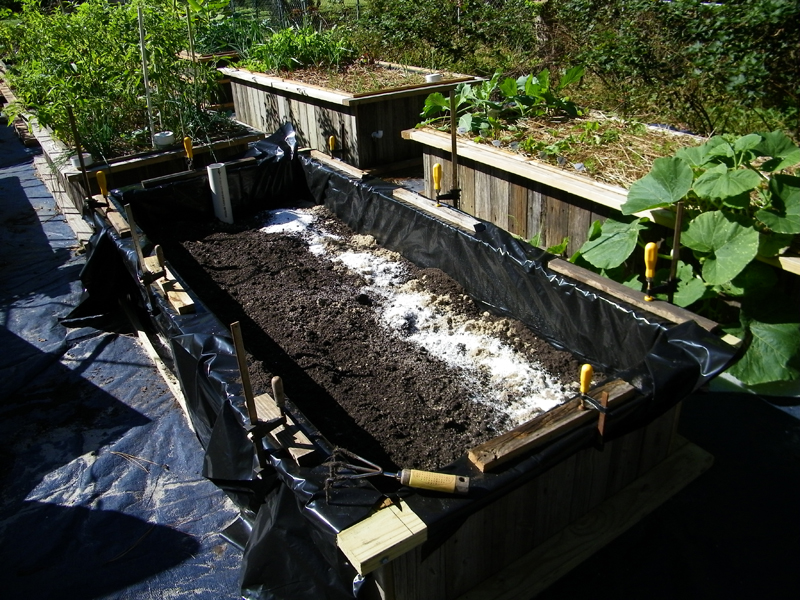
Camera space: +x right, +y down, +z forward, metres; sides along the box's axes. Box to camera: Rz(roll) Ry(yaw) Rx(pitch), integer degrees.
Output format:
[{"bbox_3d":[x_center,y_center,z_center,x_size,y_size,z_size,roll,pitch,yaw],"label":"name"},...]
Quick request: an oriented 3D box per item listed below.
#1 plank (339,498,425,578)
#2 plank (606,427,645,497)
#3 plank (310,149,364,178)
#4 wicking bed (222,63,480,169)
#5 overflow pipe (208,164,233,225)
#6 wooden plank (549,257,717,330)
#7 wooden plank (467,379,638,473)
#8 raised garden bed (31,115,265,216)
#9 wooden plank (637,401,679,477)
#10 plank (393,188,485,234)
[{"bbox_3d":[-0.034,0.497,1.359,0.163,0.036,0.092,-20,32,-28],"label":"plank"},{"bbox_3d":[0.671,0.410,1.917,0.146,0.373,0.019,-20,32,-28],"label":"plank"},{"bbox_3d":[-0.372,-0.821,3.922,0.056,0.029,0.704,-20,32,-28],"label":"plank"},{"bbox_3d":[-0.629,-1.917,6.346,1.307,0.603,2.835,-20,32,-28],"label":"wicking bed"},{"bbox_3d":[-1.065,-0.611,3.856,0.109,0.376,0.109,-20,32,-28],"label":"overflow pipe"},{"bbox_3d":[0.781,-0.019,2.252,0.057,0.030,0.677,-20,32,-28],"label":"wooden plank"},{"bbox_3d":[0.400,0.316,1.651,0.512,0.034,0.054,-19,31,-26],"label":"wooden plank"},{"bbox_3d":[-2.226,-1.243,5.388,1.337,0.478,2.720,-20,32,-28],"label":"raised garden bed"},{"bbox_3d":[0.795,0.364,1.987,0.153,0.371,0.019,-20,32,-28],"label":"wooden plank"},{"bbox_3d":[0.171,-0.441,3.131,0.059,0.029,0.677,-20,32,-28],"label":"plank"}]

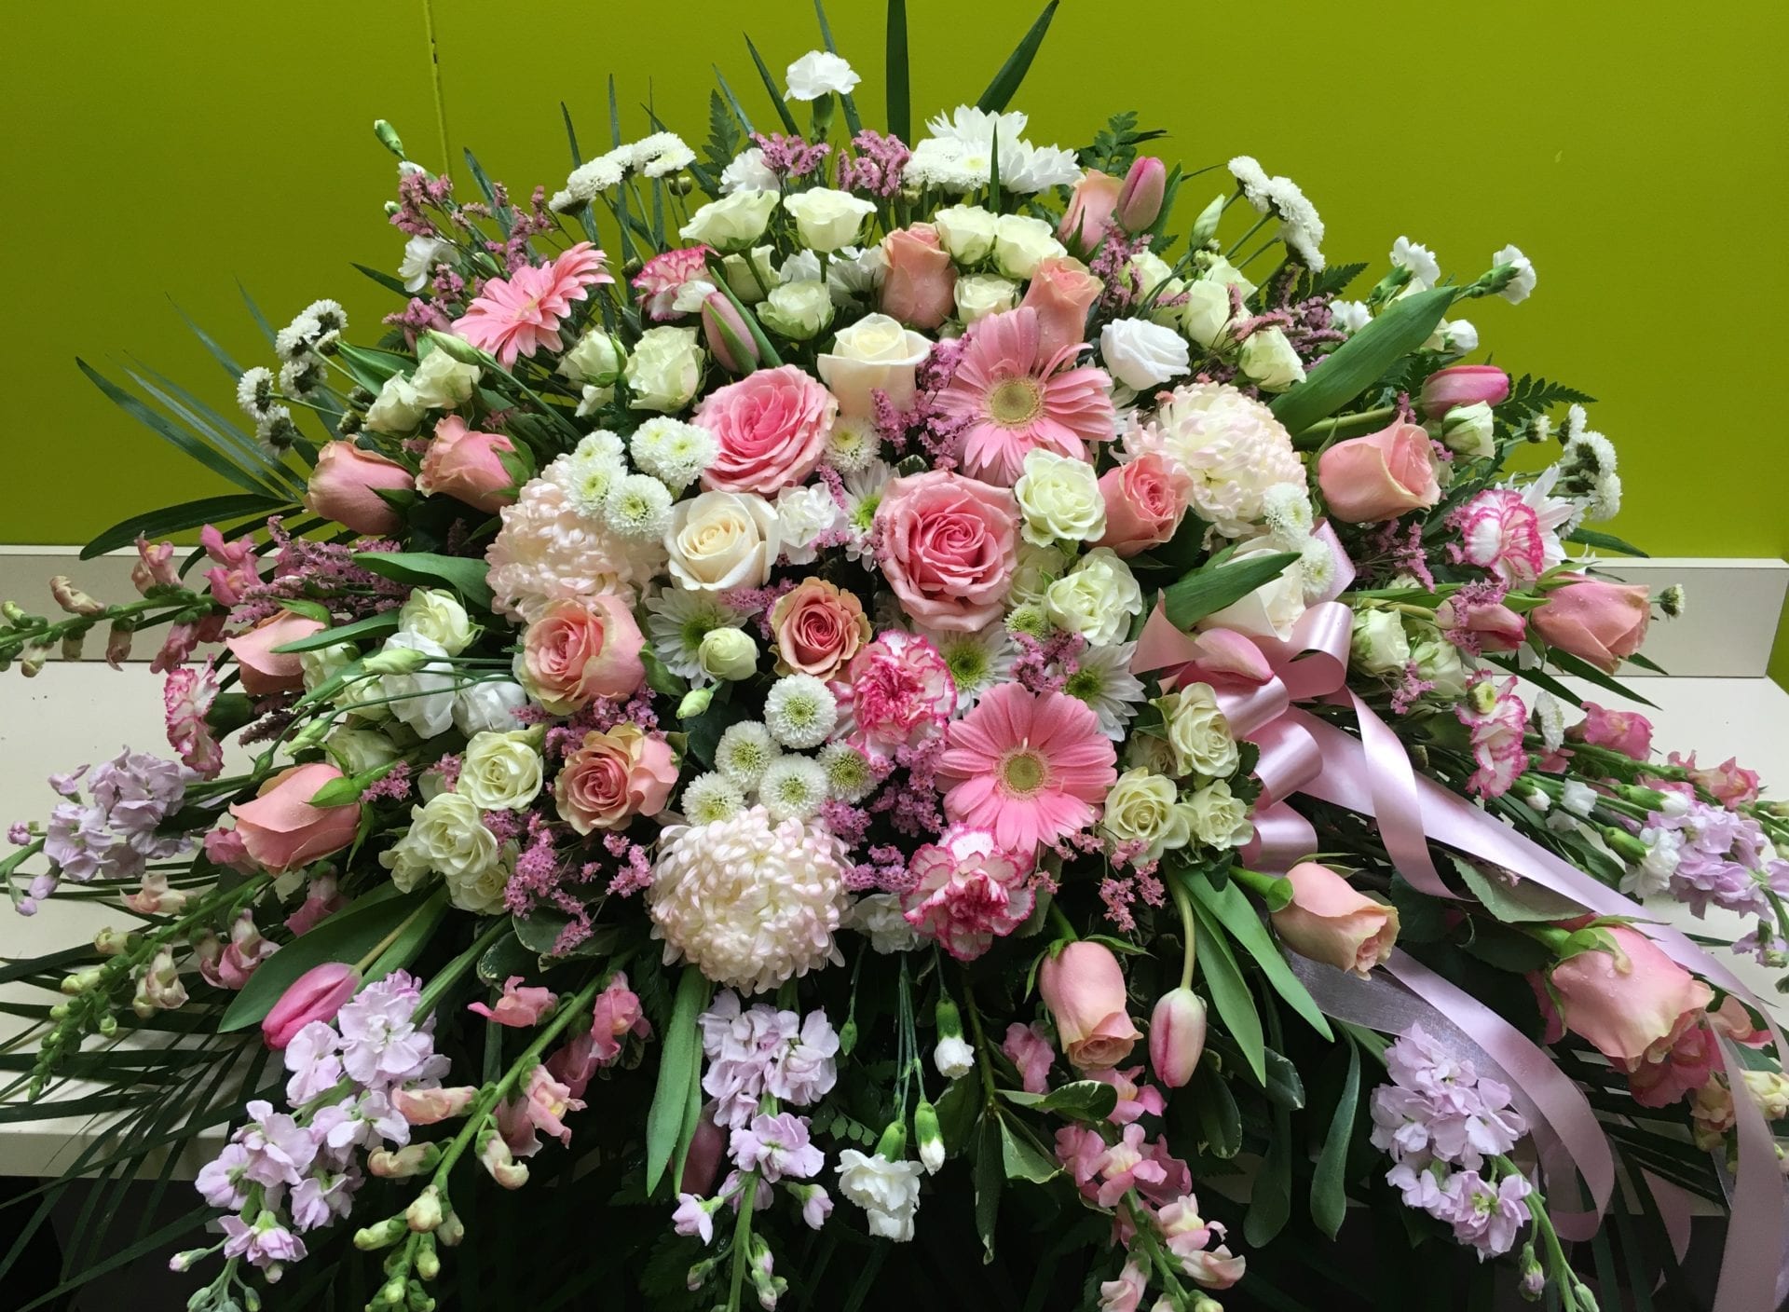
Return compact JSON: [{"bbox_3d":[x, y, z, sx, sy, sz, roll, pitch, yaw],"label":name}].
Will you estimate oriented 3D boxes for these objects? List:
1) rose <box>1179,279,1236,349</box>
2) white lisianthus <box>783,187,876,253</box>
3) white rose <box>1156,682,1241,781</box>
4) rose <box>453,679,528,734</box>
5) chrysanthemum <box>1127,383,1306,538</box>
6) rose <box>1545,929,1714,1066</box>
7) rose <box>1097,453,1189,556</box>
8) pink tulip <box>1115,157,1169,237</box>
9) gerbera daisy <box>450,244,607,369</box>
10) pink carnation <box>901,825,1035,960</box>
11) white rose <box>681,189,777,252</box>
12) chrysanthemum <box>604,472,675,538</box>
[{"bbox_3d":[0.203,-0.222,0.970,0.040,0.043,0.040,-2,21,12],"label":"rose"},{"bbox_3d":[-0.041,-0.273,0.940,0.056,0.041,0.056,1,31,0],"label":"white lisianthus"},{"bbox_3d":[0.166,0.041,0.820,0.048,0.048,0.038,0,-3,-16],"label":"white rose"},{"bbox_3d":[-0.235,0.030,0.875,0.045,0.035,0.042,-21,28,-15],"label":"rose"},{"bbox_3d":[0.190,-0.116,0.885,0.103,0.092,0.080,-6,-20,-12],"label":"chrysanthemum"},{"bbox_3d":[0.379,0.175,0.775,0.082,0.064,0.064,33,0,-6],"label":"rose"},{"bbox_3d":[0.136,-0.083,0.820,0.046,0.053,0.052,-16,2,-32],"label":"rose"},{"bbox_3d":[0.164,-0.305,0.995,0.031,0.051,0.031,13,0,0],"label":"pink tulip"},{"bbox_3d":[-0.228,-0.220,0.940,0.107,0.033,0.107,-38,35,0],"label":"gerbera daisy"},{"bbox_3d":[0.038,0.123,0.785,0.069,0.069,0.047,0,3,-2],"label":"pink carnation"},{"bbox_3d":[-0.106,-0.280,0.965,0.058,0.038,0.050,-12,12,-3],"label":"white rose"},{"bbox_3d":[-0.136,-0.080,0.801,0.035,0.035,0.023,2,-17,7],"label":"chrysanthemum"}]

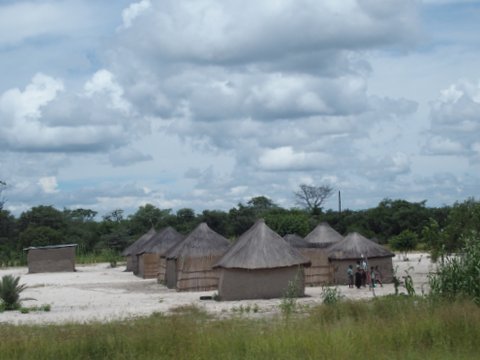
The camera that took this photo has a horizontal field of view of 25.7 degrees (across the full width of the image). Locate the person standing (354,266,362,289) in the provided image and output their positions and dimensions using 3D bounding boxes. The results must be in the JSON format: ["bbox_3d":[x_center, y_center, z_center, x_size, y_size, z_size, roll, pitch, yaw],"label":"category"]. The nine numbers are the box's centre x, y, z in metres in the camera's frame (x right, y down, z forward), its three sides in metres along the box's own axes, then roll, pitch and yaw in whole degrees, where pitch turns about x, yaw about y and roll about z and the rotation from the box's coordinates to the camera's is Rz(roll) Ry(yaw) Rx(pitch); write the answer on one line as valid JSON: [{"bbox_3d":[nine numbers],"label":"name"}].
[{"bbox_3d":[6.777,5.397,60.040,0.500,1.550,0.380,-2,-3,6],"label":"person standing"}]

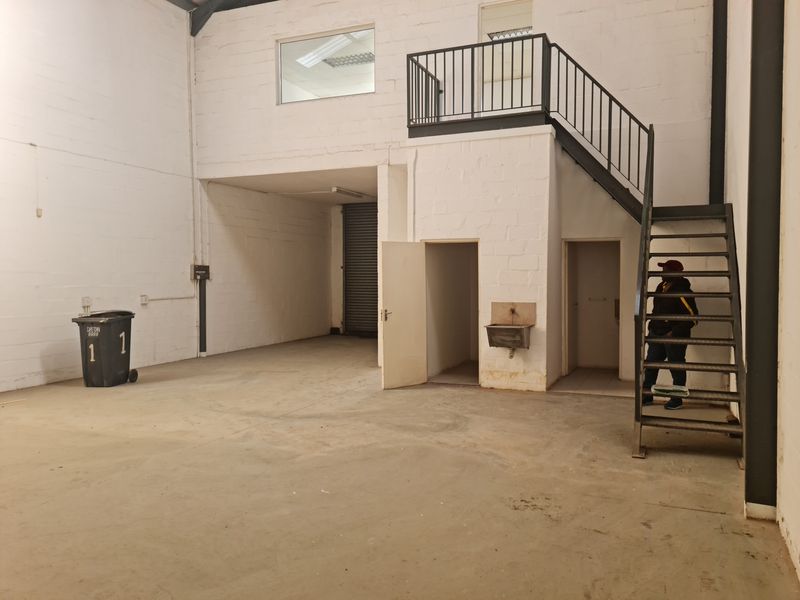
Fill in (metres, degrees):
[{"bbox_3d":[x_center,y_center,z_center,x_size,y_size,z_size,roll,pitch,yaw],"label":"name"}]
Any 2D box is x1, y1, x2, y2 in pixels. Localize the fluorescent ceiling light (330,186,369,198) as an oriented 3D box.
[{"bbox_3d":[-1.085,-2.288,13.423,0.110,0.092,1.320,1,3,24],"label":"fluorescent ceiling light"}]

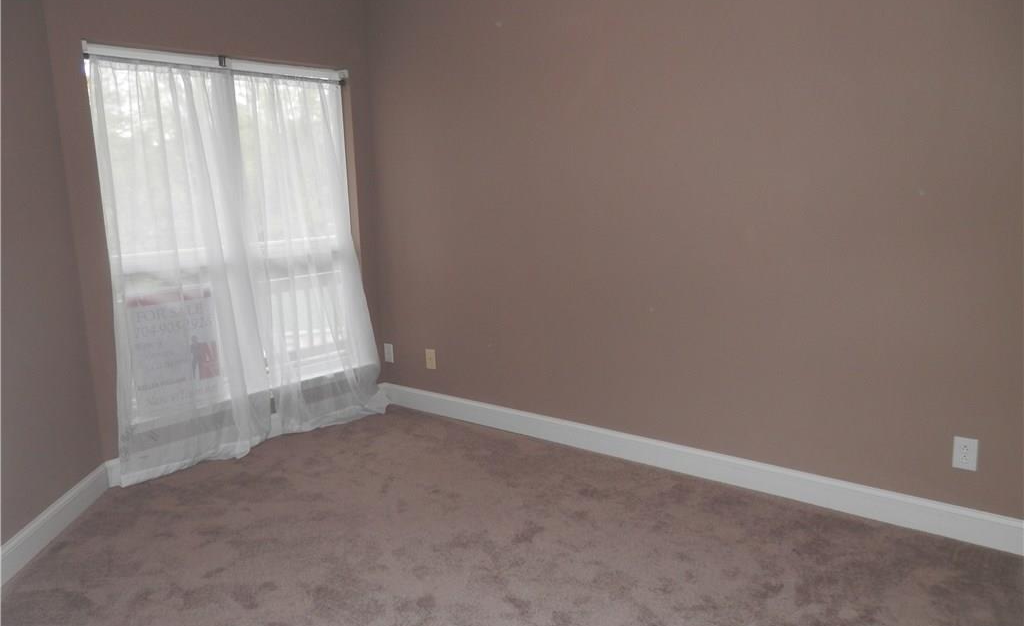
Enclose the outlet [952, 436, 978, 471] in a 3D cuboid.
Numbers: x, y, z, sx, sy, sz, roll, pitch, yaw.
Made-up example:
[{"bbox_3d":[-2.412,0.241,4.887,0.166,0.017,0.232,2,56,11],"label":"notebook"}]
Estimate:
[{"bbox_3d":[1.690,0.527,2.758,0.078,0.122,0.010,6,13,39],"label":"outlet"}]

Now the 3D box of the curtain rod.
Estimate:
[{"bbox_3d":[-1.472,-1.301,3.905,0.050,0.075,1.465,6,13,39],"label":"curtain rod"}]

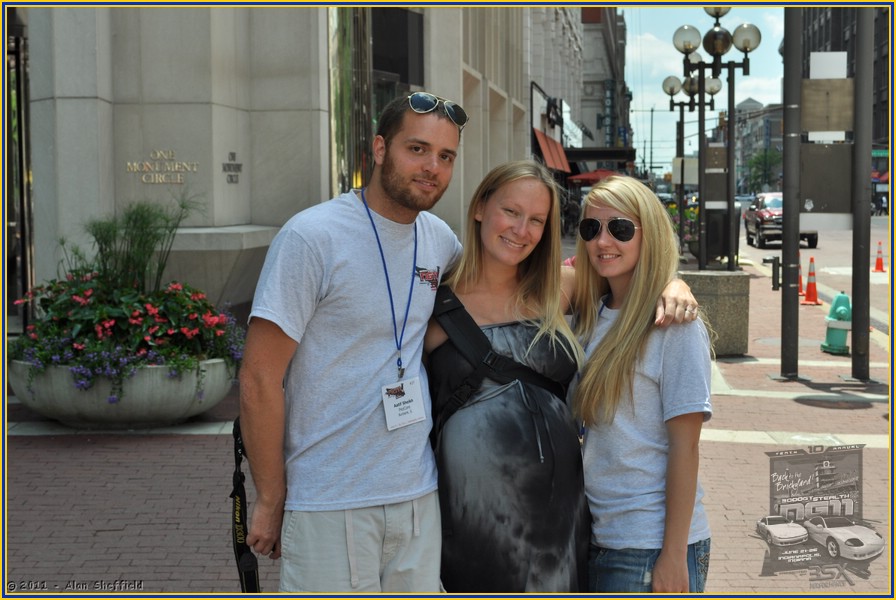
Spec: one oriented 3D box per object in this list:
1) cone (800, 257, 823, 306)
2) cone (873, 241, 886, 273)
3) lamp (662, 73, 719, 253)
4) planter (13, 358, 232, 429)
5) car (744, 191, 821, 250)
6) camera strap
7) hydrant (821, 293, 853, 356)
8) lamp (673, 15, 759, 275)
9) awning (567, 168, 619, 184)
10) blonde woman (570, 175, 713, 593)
[{"bbox_3d":[5.401,-0.297,19.971,0.360,0.700,0.360,0,5,8],"label":"cone"},{"bbox_3d":[9.637,-0.985,29.995,0.360,0.700,0.360,0,5,8],"label":"cone"},{"bbox_3d":[7.471,-4.576,40.926,1.891,6.013,1.650,0,5,8],"label":"lamp"},{"bbox_3d":[-2.443,0.655,10.168,1.723,0.440,1.723,-1,5,-14],"label":"planter"},{"bbox_3d":[10.841,-2.692,44.022,1.920,1.820,5.300,0,5,8],"label":"car"},{"bbox_3d":[-0.420,0.466,2.820,0.090,0.460,0.080,1,5,17],"label":"camera strap"},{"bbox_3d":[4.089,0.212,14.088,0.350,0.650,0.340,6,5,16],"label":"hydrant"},{"bbox_3d":[5.717,-3.644,28.347,1.891,6.013,1.650,0,5,8],"label":"lamp"},{"bbox_3d":[5.256,-4.296,47.000,2.200,0.570,2.200,0,5,8],"label":"awning"},{"bbox_3d":[0.431,0.556,3.048,0.460,1.670,0.330,2,5,25],"label":"blonde woman"}]

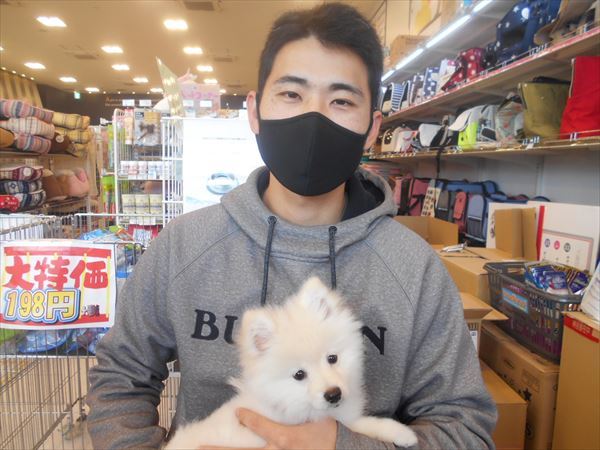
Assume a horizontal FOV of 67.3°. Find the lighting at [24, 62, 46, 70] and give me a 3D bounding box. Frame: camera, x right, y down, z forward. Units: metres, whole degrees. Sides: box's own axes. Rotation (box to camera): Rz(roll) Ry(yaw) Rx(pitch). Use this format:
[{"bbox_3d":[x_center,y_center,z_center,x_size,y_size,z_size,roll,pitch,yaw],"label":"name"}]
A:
[{"bbox_3d":[-6.401,-3.836,10.906,0.360,0.070,0.450,0,7,-4],"label":"lighting"}]

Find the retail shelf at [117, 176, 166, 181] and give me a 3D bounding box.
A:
[{"bbox_3d":[-1.119,-0.343,3.380,0.390,0.030,0.340,0,7,-4],"label":"retail shelf"}]

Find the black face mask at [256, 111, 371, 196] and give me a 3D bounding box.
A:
[{"bbox_3d":[0.017,-0.088,0.563,0.147,0.110,0.105,7,7,-1],"label":"black face mask"}]

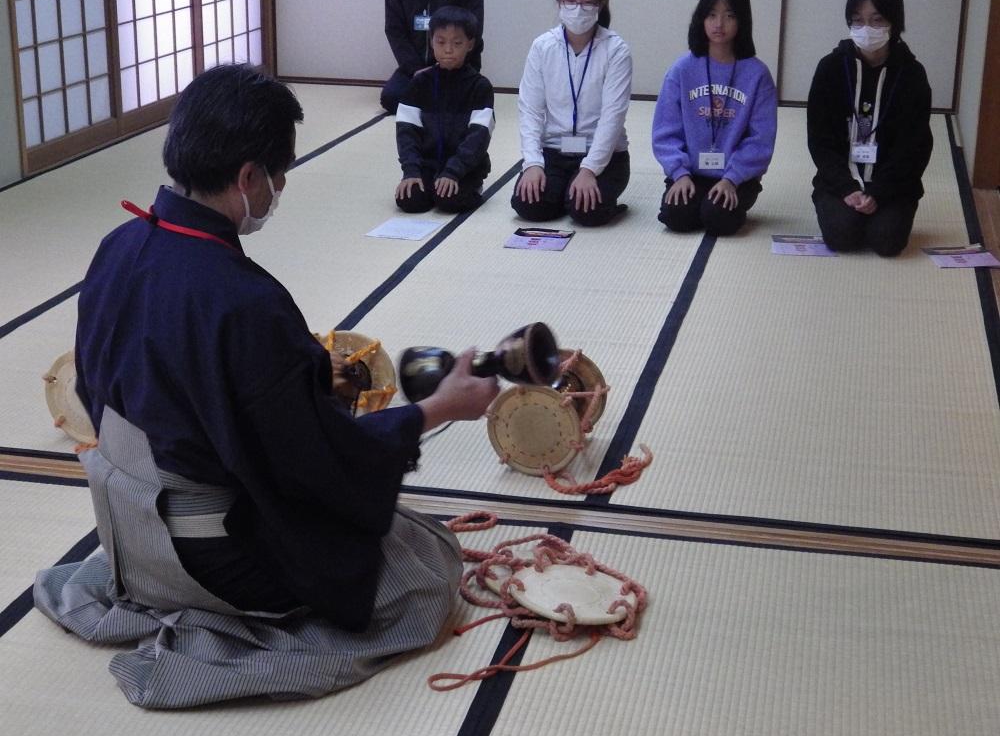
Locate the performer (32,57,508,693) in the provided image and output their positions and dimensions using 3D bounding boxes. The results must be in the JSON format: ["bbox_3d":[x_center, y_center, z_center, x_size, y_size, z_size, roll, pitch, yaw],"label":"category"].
[{"bbox_3d":[-0.362,-0.039,3.035,0.880,0.970,0.700,-10,21,-29],"label":"performer"}]

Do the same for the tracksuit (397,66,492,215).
[{"bbox_3d":[-0.220,-0.882,6.426,0.400,0.510,0.510,6,18,15],"label":"tracksuit"}]

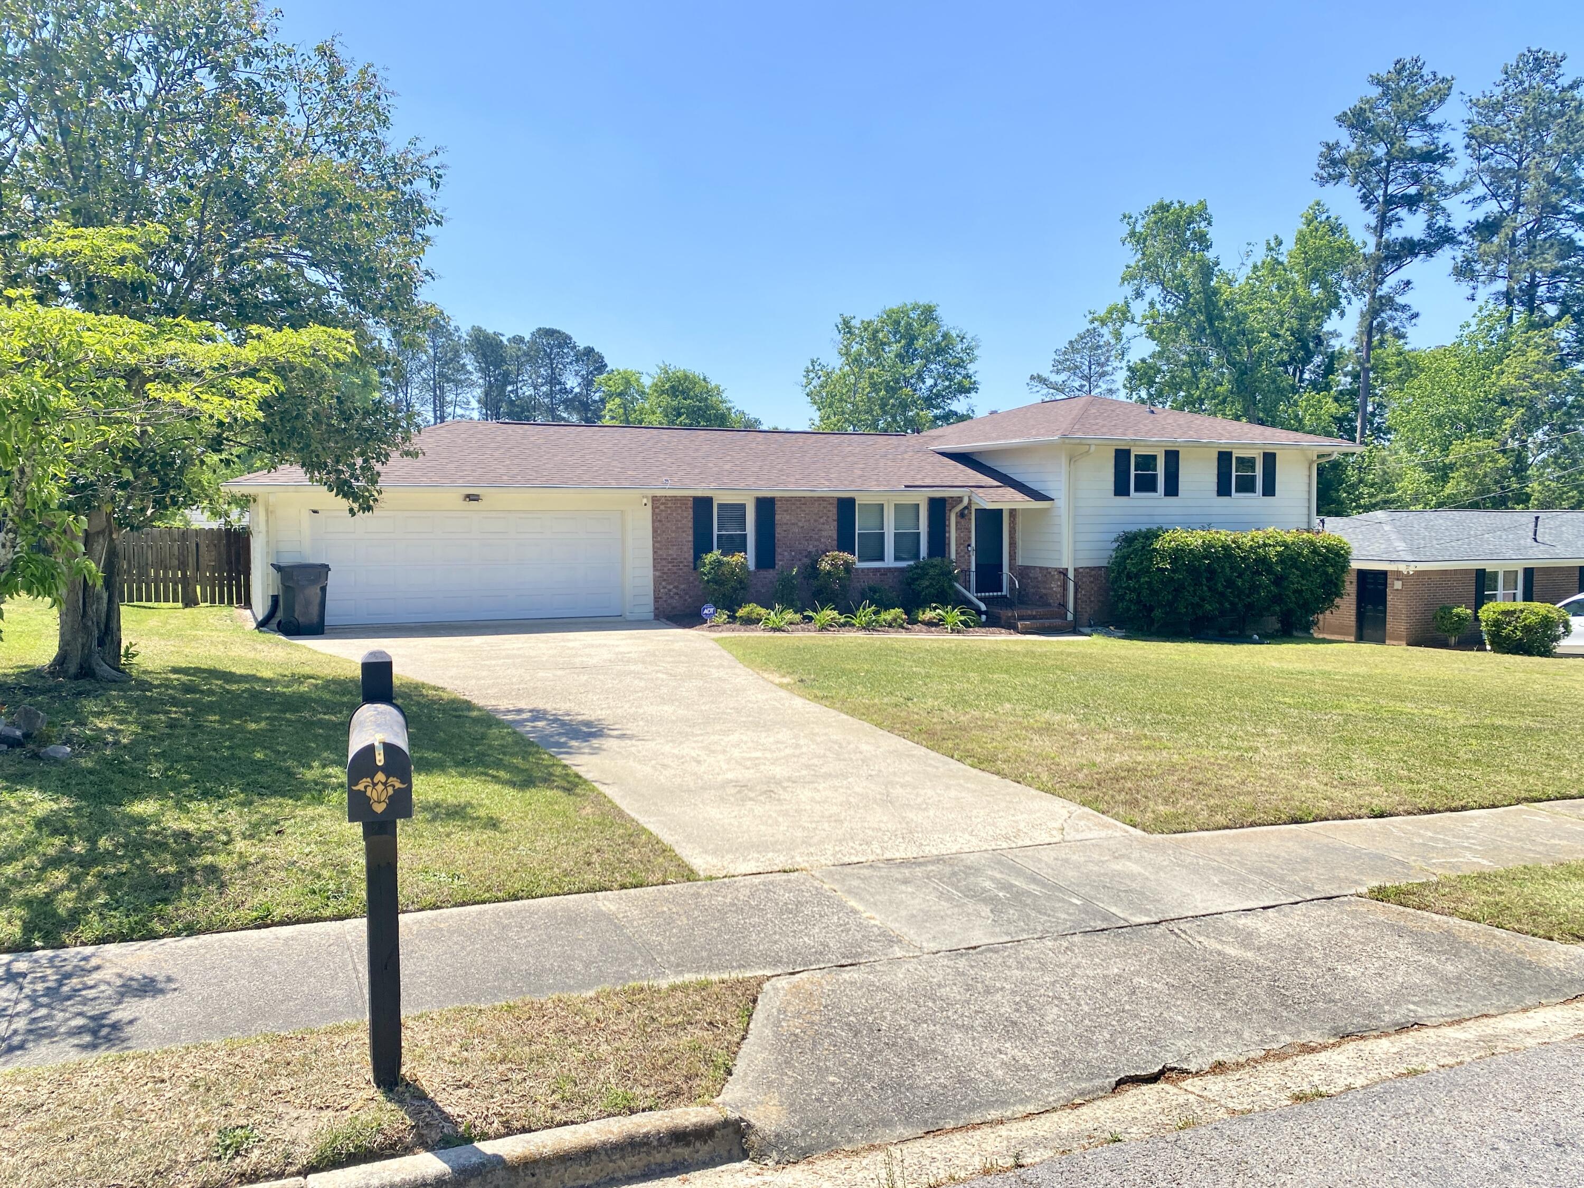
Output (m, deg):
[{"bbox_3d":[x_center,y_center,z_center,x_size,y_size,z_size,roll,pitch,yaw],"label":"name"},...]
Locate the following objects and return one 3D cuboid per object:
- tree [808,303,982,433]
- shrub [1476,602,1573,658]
[{"bbox_3d":[4.397,-6.997,53.425,7.700,12.002,7.500,0,4,0],"label":"tree"},{"bbox_3d":[16.208,0.752,26.300,1.800,1.200,1.650,-2,4,-23],"label":"shrub"}]

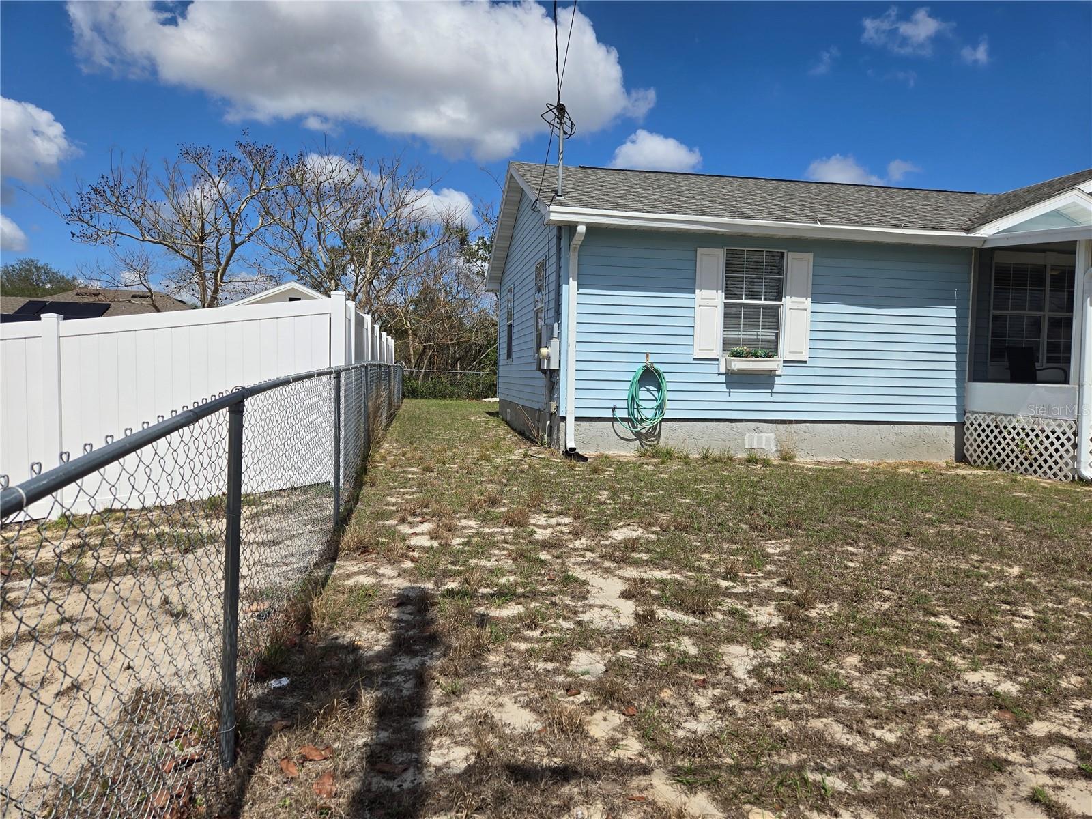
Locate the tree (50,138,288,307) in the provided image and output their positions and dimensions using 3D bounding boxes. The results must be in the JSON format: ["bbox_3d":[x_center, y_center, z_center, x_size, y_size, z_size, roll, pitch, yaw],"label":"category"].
[{"bbox_3d":[-11.291,-4.229,22.000,6.500,7.700,6.000,0,3,-27],"label":"tree"}]

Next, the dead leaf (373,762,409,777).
[{"bbox_3d":[-0.508,1.182,2.383,0.113,0.028,0.060,1,3,0],"label":"dead leaf"}]

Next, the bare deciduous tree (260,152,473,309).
[{"bbox_3d":[-5.471,-4.074,22.000,6.200,7.400,5.800,1,3,-14],"label":"bare deciduous tree"}]

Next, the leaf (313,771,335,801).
[{"bbox_3d":[-0.700,1.186,2.284,0.068,0.030,0.125,1,3,0],"label":"leaf"}]

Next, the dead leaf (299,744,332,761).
[{"bbox_3d":[-0.783,1.168,2.465,0.110,0.032,0.065,2,3,10],"label":"dead leaf"}]

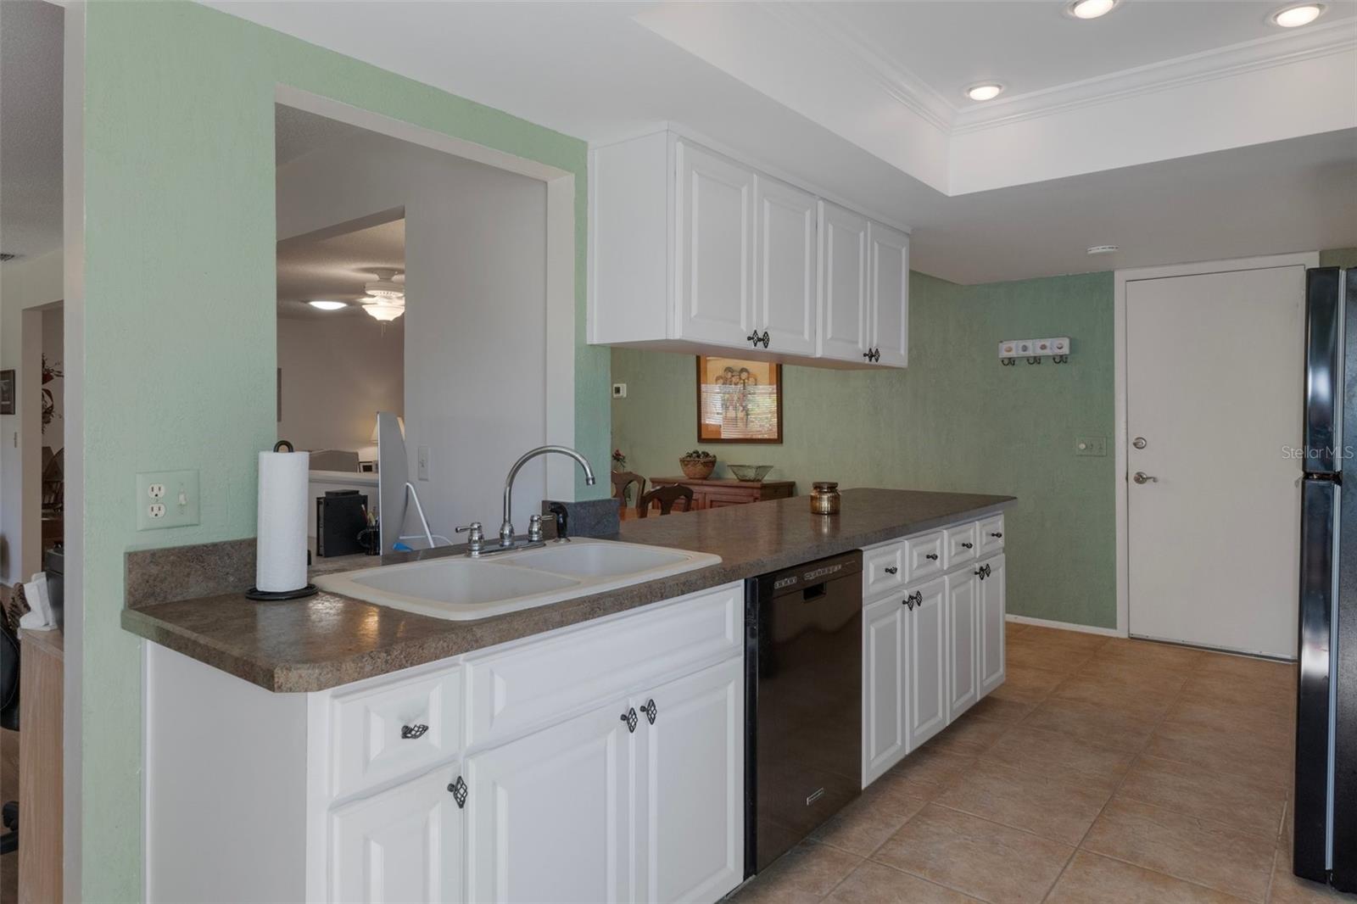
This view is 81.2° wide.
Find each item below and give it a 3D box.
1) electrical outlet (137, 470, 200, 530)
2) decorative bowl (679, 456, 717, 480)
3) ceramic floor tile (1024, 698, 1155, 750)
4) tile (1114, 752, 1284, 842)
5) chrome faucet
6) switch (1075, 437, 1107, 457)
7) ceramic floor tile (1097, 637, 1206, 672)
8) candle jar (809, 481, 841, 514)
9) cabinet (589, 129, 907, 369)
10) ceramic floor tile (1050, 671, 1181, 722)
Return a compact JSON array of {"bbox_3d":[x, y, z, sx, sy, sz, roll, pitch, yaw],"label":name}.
[{"bbox_3d":[-1.017,0.096,1.583,0.011,0.114,0.116,1,2,40],"label":"electrical outlet"},{"bbox_3d":[0.155,0.136,6.272,0.285,0.180,0.285,0,2,0],"label":"decorative bowl"},{"bbox_3d":[1.736,1.145,3.340,0.453,0.010,0.453,1,2,40],"label":"ceramic floor tile"},{"bbox_3d":[1.832,1.193,2.774,0.457,0.010,0.457,1,2,40],"label":"tile"},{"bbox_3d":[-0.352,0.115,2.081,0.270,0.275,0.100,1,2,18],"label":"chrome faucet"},{"bbox_3d":[2.455,-0.026,4.709,0.165,0.113,0.018,1,2,40],"label":"switch"},{"bbox_3d":[2.611,1.117,4.380,0.453,0.010,0.453,1,2,40],"label":"ceramic floor tile"},{"bbox_3d":[0.618,0.193,3.323,0.126,0.135,0.126,0,1,0],"label":"candle jar"},{"bbox_3d":[0.392,-0.668,3.089,0.350,0.620,1.700,1,2,40],"label":"cabinet"},{"bbox_3d":[2.072,1.172,3.778,0.457,0.010,0.457,1,2,40],"label":"ceramic floor tile"}]

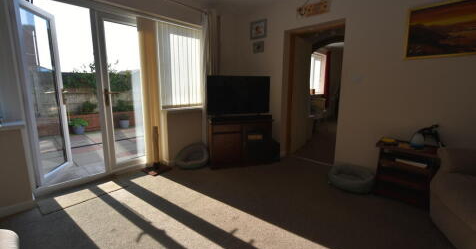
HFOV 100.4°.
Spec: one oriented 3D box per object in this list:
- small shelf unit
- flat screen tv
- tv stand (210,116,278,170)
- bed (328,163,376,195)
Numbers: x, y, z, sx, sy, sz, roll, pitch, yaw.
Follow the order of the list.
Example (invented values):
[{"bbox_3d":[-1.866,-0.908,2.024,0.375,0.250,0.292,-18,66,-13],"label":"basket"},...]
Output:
[{"bbox_3d":[1.711,0.485,2.052,0.433,0.536,0.319,7,11,40],"label":"small shelf unit"},{"bbox_3d":[0.023,-0.434,2.984,0.948,0.556,0.082,-2,9,-15],"label":"flat screen tv"},{"bbox_3d":[0.037,0.263,3.046,0.948,0.669,0.412,-2,9,-15],"label":"tv stand"},{"bbox_3d":[1.306,0.630,2.270,0.494,0.180,0.494,7,11,40],"label":"bed"}]

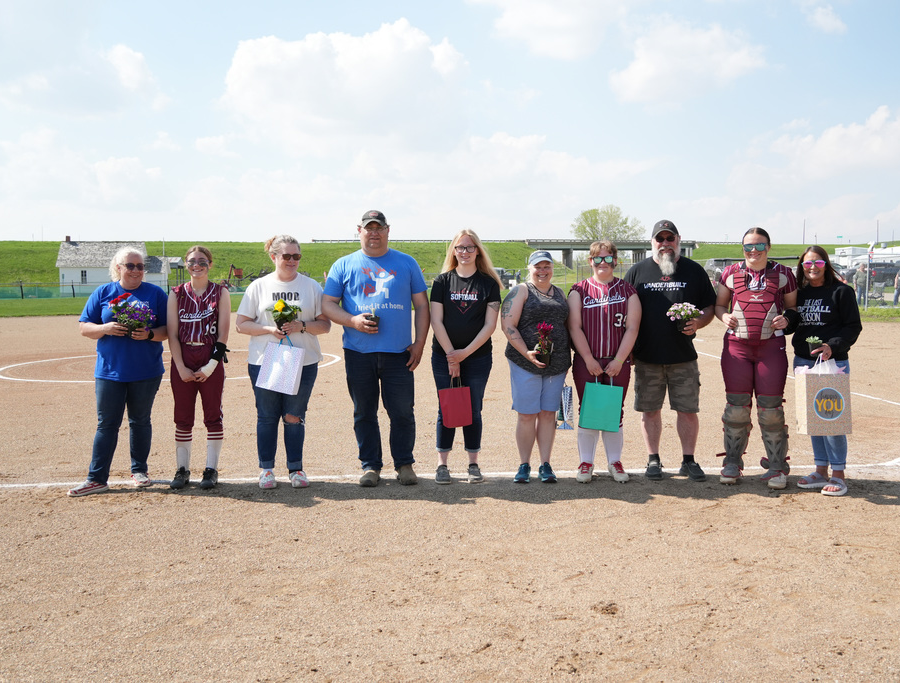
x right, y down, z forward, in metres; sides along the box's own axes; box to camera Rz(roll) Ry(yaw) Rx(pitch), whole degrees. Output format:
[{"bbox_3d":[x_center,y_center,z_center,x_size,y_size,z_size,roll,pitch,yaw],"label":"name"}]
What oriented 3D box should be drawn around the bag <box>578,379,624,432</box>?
[{"bbox_3d":[1.020,0.434,5.940,0.255,0.325,0.115,8,4,0],"label":"bag"}]

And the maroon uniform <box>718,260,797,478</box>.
[{"bbox_3d":[2.092,0.191,6.000,0.520,1.460,0.370,1,5,16],"label":"maroon uniform"}]

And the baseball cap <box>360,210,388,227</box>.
[{"bbox_3d":[-0.502,-0.818,5.890,0.180,0.130,0.265,0,4,-2],"label":"baseball cap"}]

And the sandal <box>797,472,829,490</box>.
[{"bbox_3d":[2.448,0.937,5.930,0.260,0.090,0.100,-3,5,-28],"label":"sandal"}]

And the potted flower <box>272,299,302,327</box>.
[{"bbox_3d":[-1.053,-0.161,5.680,0.185,0.210,0.170,0,5,0],"label":"potted flower"}]

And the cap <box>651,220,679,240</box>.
[{"bbox_3d":[1.498,-0.773,6.120,0.180,0.130,0.265,1,4,13],"label":"cap"}]

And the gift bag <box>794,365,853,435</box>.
[{"bbox_3d":[2.392,0.403,5.640,0.280,0.385,0.140,0,5,1],"label":"gift bag"}]

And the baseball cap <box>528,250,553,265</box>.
[{"bbox_3d":[0.618,-0.569,6.020,0.170,0.115,0.250,0,4,1],"label":"baseball cap"}]

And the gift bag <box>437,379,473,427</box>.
[{"bbox_3d":[0.040,0.416,5.920,0.205,0.325,0.110,-1,5,-10],"label":"gift bag"}]

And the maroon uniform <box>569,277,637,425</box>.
[{"bbox_3d":[1.062,0.062,6.120,0.450,1.000,0.290,1,5,9],"label":"maroon uniform"}]

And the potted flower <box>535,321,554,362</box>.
[{"bbox_3d":[0.628,0.010,5.860,0.125,0.275,0.125,0,5,0],"label":"potted flower"}]

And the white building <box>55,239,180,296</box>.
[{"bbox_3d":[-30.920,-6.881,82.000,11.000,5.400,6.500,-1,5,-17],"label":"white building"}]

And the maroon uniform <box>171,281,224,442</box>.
[{"bbox_3d":[-1.700,0.135,5.950,0.365,1.060,0.270,0,5,-5],"label":"maroon uniform"}]

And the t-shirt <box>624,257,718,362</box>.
[{"bbox_3d":[1.540,-0.218,6.200,0.650,0.740,0.390,1,4,10],"label":"t-shirt"}]

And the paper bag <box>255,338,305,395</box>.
[{"bbox_3d":[-1.103,0.156,5.740,0.250,0.350,0.110,14,5,-4],"label":"paper bag"}]

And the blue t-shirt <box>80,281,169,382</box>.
[{"bbox_3d":[-2.171,-0.067,5.880,0.570,0.660,0.360,-1,5,-14],"label":"blue t-shirt"}]

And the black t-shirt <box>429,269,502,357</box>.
[{"bbox_3d":[0.110,-0.196,6.070,0.490,0.590,0.270,0,5,0],"label":"black t-shirt"}]

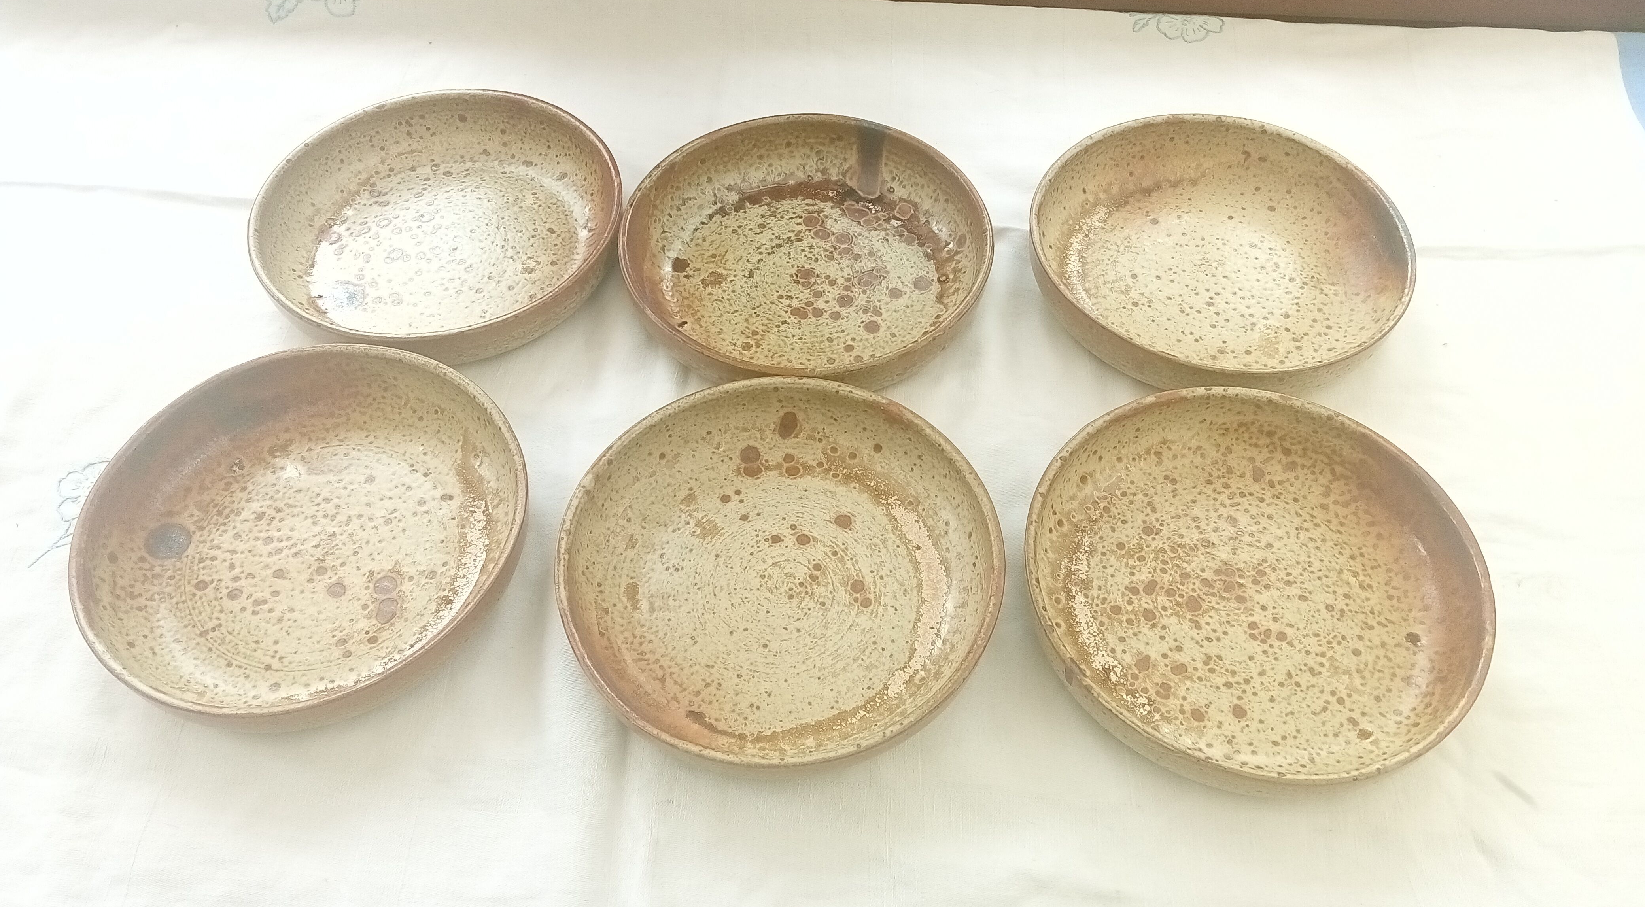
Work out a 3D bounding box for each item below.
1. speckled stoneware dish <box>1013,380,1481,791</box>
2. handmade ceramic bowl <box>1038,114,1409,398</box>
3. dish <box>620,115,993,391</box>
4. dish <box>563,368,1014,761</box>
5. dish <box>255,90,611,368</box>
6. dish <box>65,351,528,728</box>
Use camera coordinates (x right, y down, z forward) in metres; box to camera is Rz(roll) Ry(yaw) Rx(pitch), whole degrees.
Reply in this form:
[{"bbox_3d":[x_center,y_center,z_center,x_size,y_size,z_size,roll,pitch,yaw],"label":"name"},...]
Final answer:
[{"bbox_3d":[0.190,0.062,0.605,0.202,0.041,0.202,1,53,0],"label":"speckled stoneware dish"},{"bbox_3d":[0.216,-0.107,0.733,0.199,0.041,0.199,0,53,0],"label":"handmade ceramic bowl"},{"bbox_3d":[-0.006,-0.105,0.730,0.200,0.041,0.200,0,53,0],"label":"dish"},{"bbox_3d":[-0.019,0.057,0.607,0.201,0.041,0.201,0,53,0],"label":"dish"},{"bbox_3d":[-0.210,-0.124,0.742,0.198,0.041,0.198,0,53,0],"label":"dish"},{"bbox_3d":[-0.236,0.038,0.619,0.199,0.041,0.199,0,53,0],"label":"dish"}]

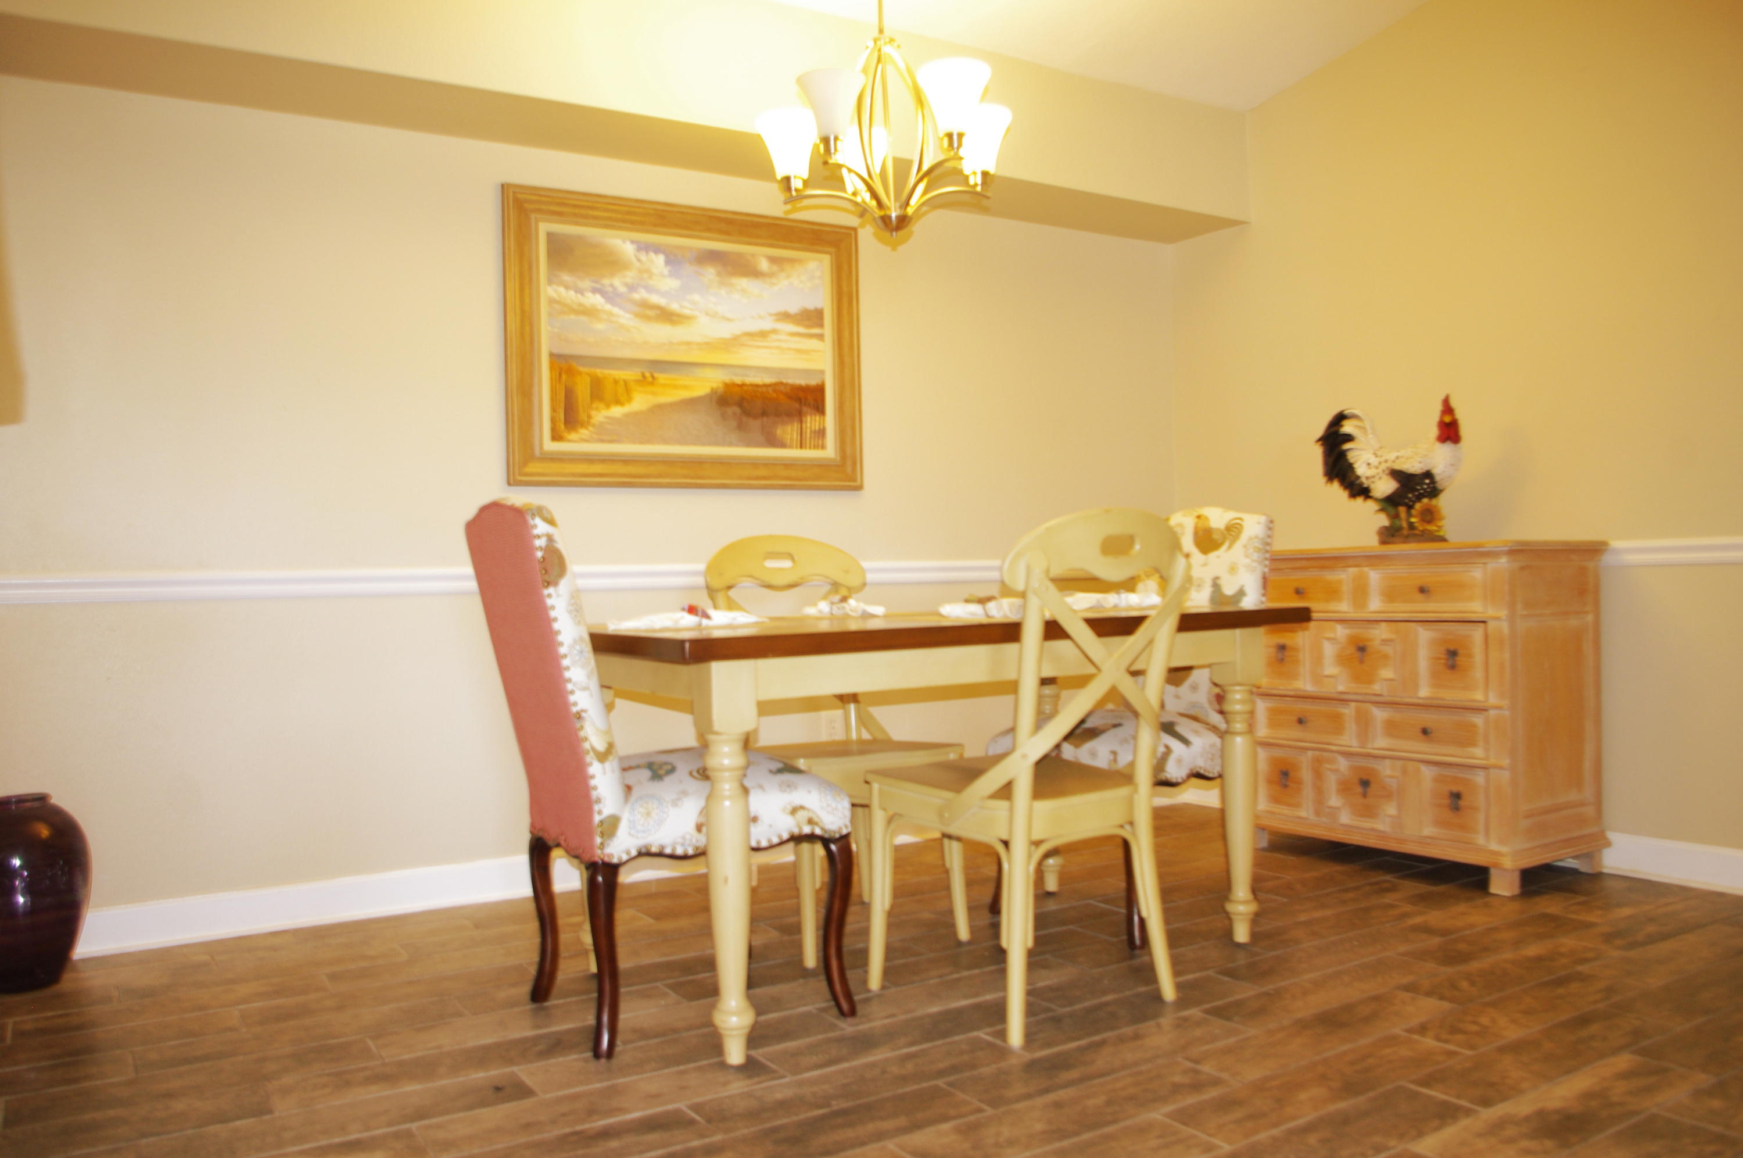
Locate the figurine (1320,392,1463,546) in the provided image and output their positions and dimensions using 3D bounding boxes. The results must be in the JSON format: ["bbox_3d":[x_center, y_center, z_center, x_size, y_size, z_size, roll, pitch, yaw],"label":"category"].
[{"bbox_3d":[1.524,-0.302,3.838,0.170,0.425,0.459,-1,0,-37],"label":"figurine"}]

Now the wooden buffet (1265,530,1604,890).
[{"bbox_3d":[1.564,0.360,3.802,0.438,0.914,0.935,-1,0,-31],"label":"wooden buffet"}]

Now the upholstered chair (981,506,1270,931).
[{"bbox_3d":[0.672,0.326,3.348,0.649,1.028,0.494,-1,0,-41],"label":"upholstered chair"}]

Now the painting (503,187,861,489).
[{"bbox_3d":[-0.528,-0.691,3.895,1.143,0.846,0.043,-1,0,-31],"label":"painting"}]

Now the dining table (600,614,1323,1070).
[{"bbox_3d":[0.119,0.473,2.957,1.530,0.766,0.909,-1,0,-31],"label":"dining table"}]

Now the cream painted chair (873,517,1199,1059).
[{"bbox_3d":[0.305,0.360,2.654,0.472,0.980,0.535,-1,0,-34],"label":"cream painted chair"}]

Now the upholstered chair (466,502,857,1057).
[{"bbox_3d":[-0.435,0.357,2.630,0.637,1.024,0.527,-1,0,-31],"label":"upholstered chair"}]

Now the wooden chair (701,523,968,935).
[{"bbox_3d":[-0.083,0.372,3.194,0.472,0.980,0.535,-1,0,-31],"label":"wooden chair"}]

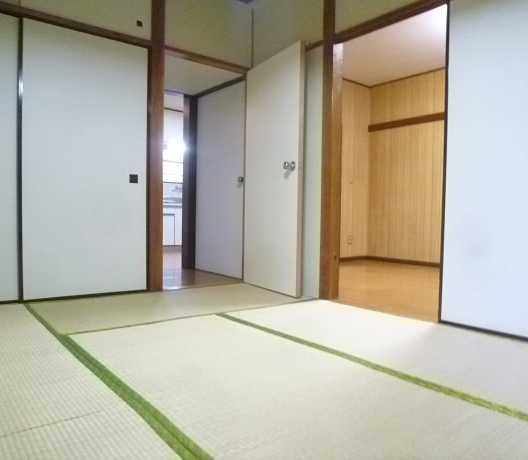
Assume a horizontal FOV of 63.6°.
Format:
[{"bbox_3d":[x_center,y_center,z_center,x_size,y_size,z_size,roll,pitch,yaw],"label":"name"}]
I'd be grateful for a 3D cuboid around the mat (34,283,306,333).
[{"bbox_3d":[-0.539,0.497,2.841,1.695,0.040,0.887,0,2,-38],"label":"mat"}]

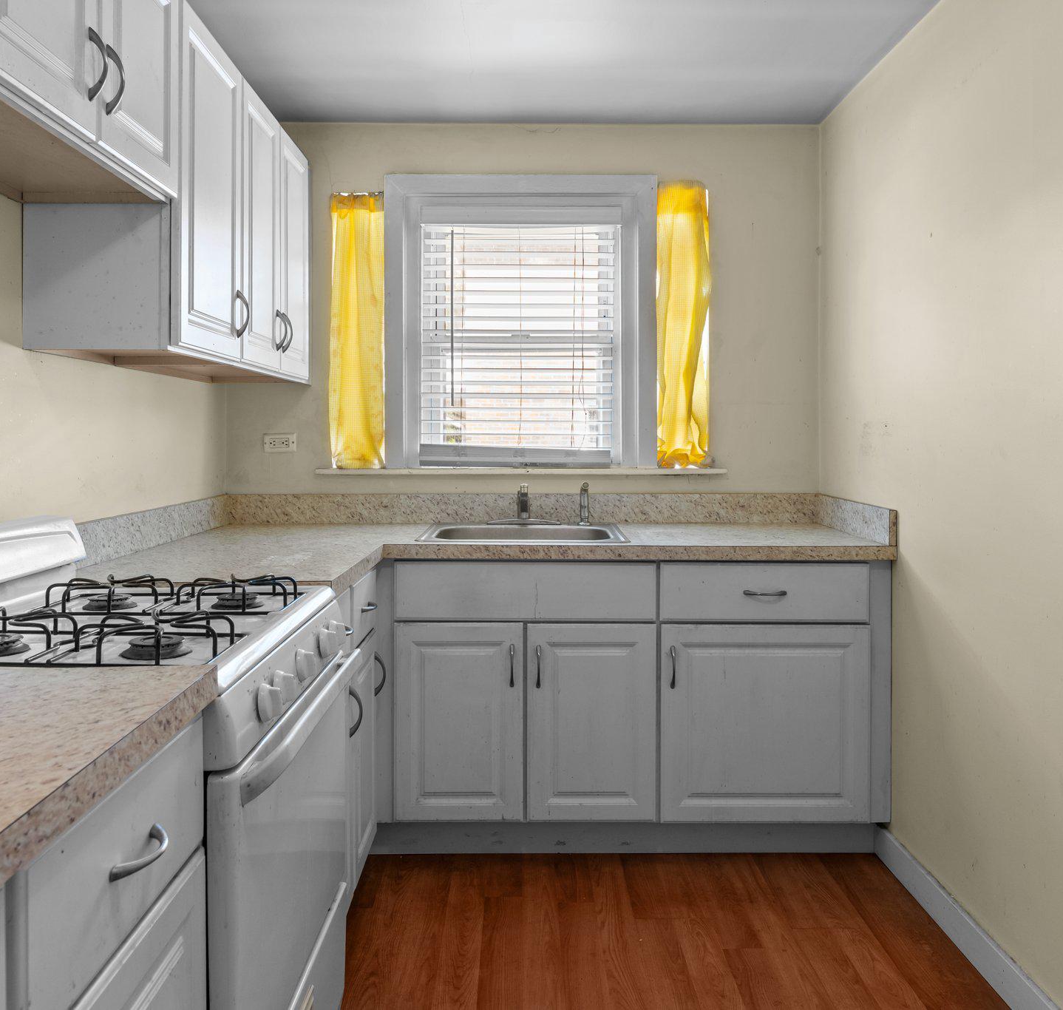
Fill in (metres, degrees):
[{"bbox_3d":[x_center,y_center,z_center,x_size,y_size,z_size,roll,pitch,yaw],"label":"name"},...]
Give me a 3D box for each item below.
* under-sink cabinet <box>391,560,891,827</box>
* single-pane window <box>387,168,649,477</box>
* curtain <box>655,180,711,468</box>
[{"bbox_3d":[0.317,0.535,3.025,1.470,0.780,0.610,0,3,-1],"label":"under-sink cabinet"},{"bbox_3d":[-0.038,-0.662,3.345,0.970,1.060,0.100,0,3,-1],"label":"single-pane window"},{"bbox_3d":[0.546,-0.652,3.335,0.200,1.035,0.060,0,3,-1],"label":"curtain"}]

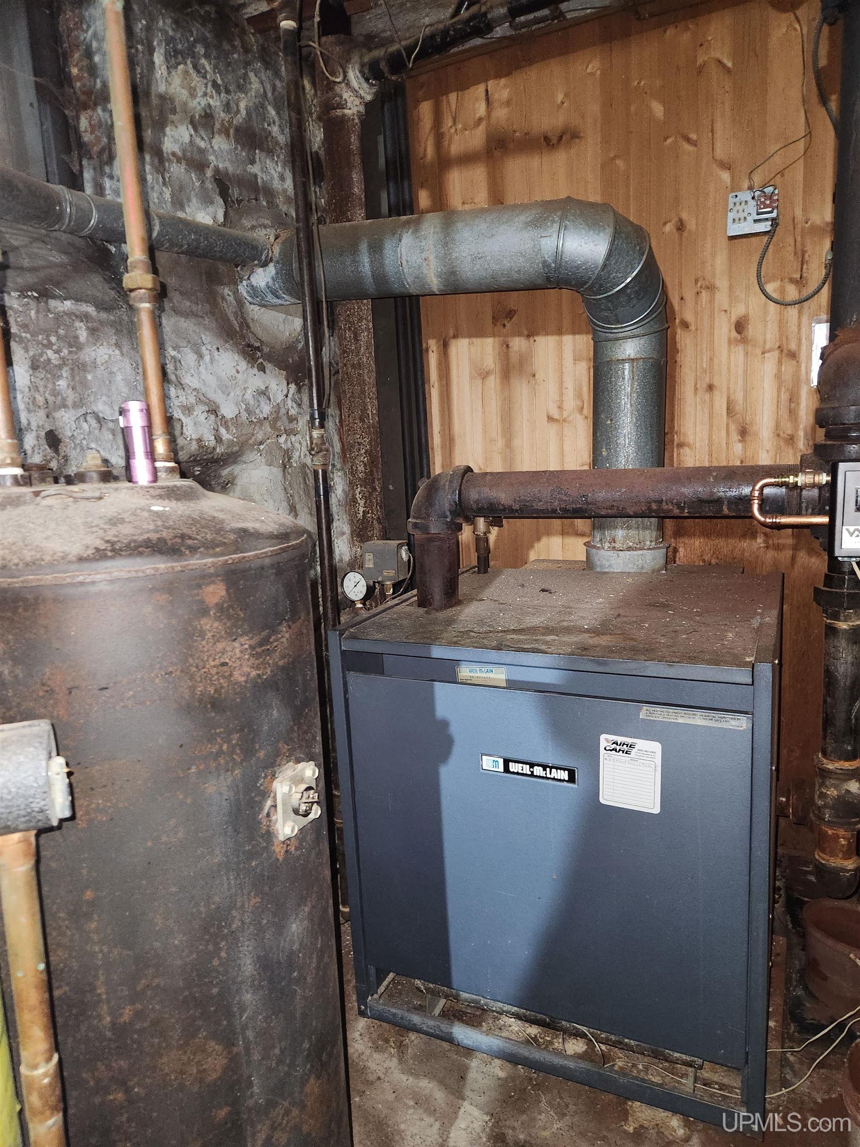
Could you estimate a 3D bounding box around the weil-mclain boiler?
[{"bbox_3d":[0.352,0.460,1.724,0.780,0.825,0.803,1,11,25],"label":"weil-mclain boiler"}]

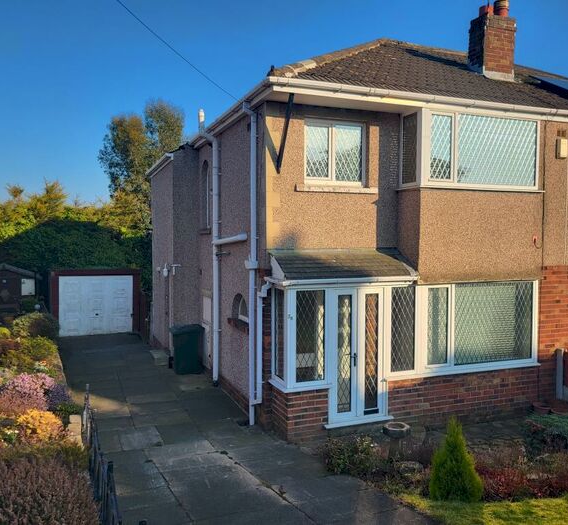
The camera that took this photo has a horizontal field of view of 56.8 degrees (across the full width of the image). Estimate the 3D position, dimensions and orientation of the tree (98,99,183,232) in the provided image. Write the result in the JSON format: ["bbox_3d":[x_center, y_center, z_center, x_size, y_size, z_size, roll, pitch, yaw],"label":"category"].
[{"bbox_3d":[-7.316,-3.200,27.072,4.500,10.438,4.500,-1,3,-21],"label":"tree"}]

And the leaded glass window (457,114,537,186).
[{"bbox_3d":[3.507,-1.812,8.617,1.651,1.090,0.070,-1,4,-21],"label":"leaded glass window"}]

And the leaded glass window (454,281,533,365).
[{"bbox_3d":[3.656,1.055,9.174,1.764,1.433,0.070,-1,3,-21],"label":"leaded glass window"}]

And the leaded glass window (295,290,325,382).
[{"bbox_3d":[0.382,1.069,7.610,0.481,1.335,0.070,-1,4,-21],"label":"leaded glass window"}]

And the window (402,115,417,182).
[{"bbox_3d":[2.006,-1.812,8.400,0.070,1.111,0.402,-1,4,-21],"label":"window"}]

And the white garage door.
[{"bbox_3d":[-6.167,1.414,17.339,2.300,1.962,0.100,-1,3,-21],"label":"white garage door"}]

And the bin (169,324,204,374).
[{"bbox_3d":[-2.229,2.002,12.088,0.590,1.070,0.710,1,4,5],"label":"bin"}]

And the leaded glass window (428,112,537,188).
[{"bbox_3d":[3.432,-1.862,8.917,2.383,1.220,0.110,-1,3,-21],"label":"leaded glass window"}]

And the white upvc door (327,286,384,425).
[{"bbox_3d":[1.103,1.387,7.904,0.959,2.057,0.090,-1,4,-21],"label":"white upvc door"}]

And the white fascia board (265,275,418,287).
[{"bbox_3d":[0.923,0.278,8.341,2.303,0.120,0.817,-1,3,-21],"label":"white fascia board"}]

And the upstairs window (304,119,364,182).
[{"bbox_3d":[0.824,-1.730,8.340,1.066,1.027,0.090,-1,4,-21],"label":"upstairs window"}]

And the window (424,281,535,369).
[{"bbox_3d":[3.430,1.084,9.087,2.488,1.476,0.110,-1,3,-21],"label":"window"}]

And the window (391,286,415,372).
[{"bbox_3d":[1.906,1.080,8.488,0.463,1.375,0.070,-1,3,-21],"label":"window"}]

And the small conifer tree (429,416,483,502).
[{"bbox_3d":[1.630,1.847,4.969,0.490,0.789,0.490,1,4,19],"label":"small conifer tree"}]

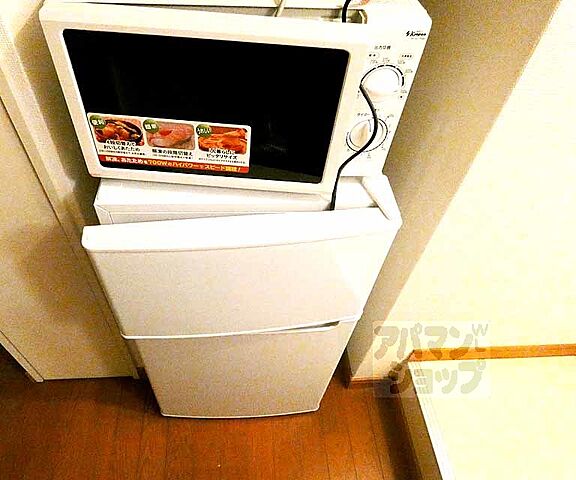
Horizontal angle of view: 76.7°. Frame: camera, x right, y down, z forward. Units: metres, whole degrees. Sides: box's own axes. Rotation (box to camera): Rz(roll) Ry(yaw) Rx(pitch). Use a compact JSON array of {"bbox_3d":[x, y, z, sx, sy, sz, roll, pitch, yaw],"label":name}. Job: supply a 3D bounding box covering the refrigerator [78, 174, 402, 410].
[{"bbox_3d":[-0.119,0.110,1.006,0.479,0.860,0.515,0,47,-9],"label":"refrigerator"}]

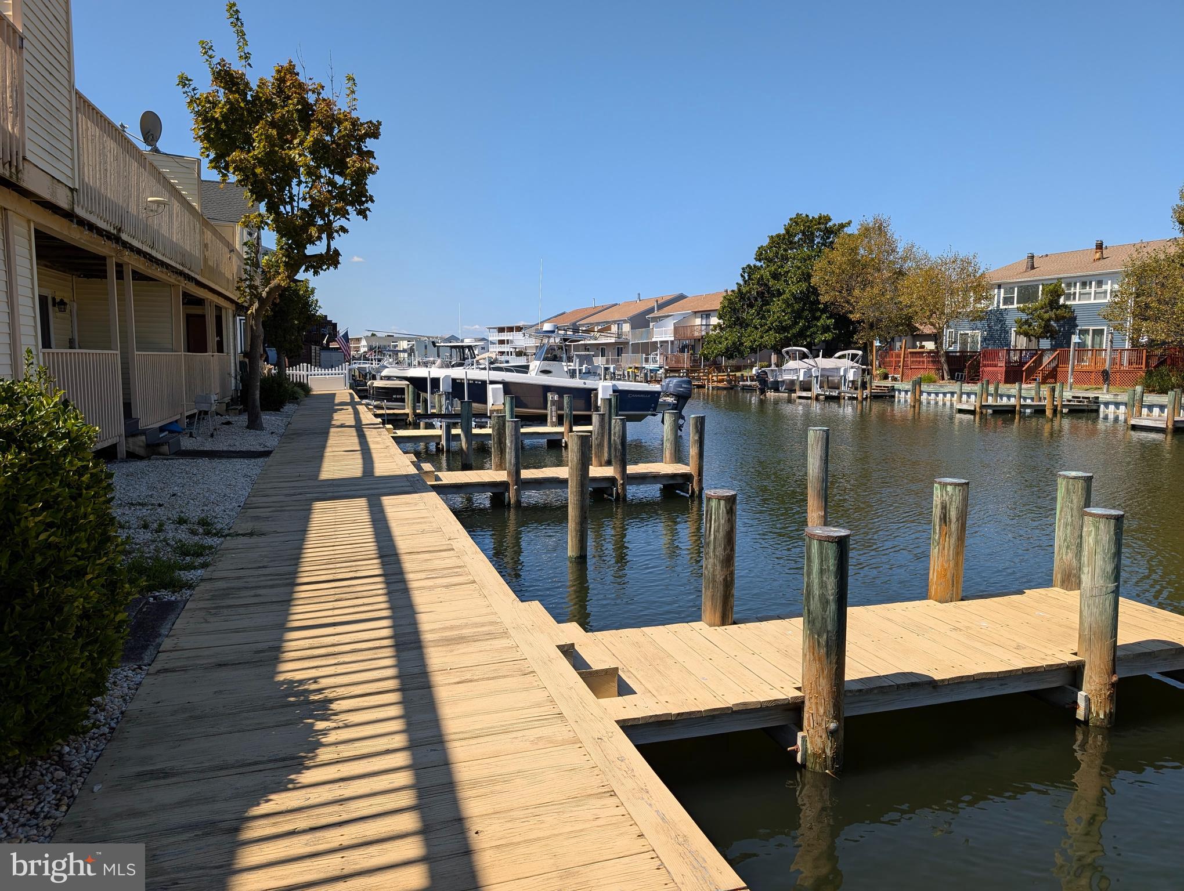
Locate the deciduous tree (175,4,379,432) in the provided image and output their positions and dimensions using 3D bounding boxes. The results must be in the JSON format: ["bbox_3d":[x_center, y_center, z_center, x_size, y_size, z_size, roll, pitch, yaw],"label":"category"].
[{"bbox_3d":[-6.330,-4.446,16.458,4.000,8.240,4.100,-2,7,-18],"label":"deciduous tree"}]

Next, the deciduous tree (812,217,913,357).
[{"bbox_3d":[16.915,-9.134,50.367,5.600,9.460,6.000,-2,7,-18],"label":"deciduous tree"}]

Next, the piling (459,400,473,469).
[{"bbox_3d":[-2.417,-0.196,15.788,0.232,1.299,0.232,-2,6,-17],"label":"piling"}]

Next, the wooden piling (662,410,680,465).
[{"bbox_3d":[1.444,0.068,14.984,0.260,1.400,0.260,-2,7,-18],"label":"wooden piling"}]

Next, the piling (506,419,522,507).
[{"bbox_3d":[-1.123,0.251,11.819,0.207,1.242,0.207,-2,6,-17],"label":"piling"}]

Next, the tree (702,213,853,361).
[{"bbox_3d":[14.489,-11.316,61.118,10.000,11.660,11.000,-2,7,-18],"label":"tree"}]

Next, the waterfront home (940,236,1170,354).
[{"bbox_3d":[29.916,-7.989,47.214,10.500,8.200,13.000,-2,7,-18],"label":"waterfront home"}]

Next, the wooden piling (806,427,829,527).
[{"bbox_3d":[2.413,0.401,8.728,0.200,1.179,0.200,-2,7,-18],"label":"wooden piling"}]

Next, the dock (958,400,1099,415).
[{"bbox_3d":[17.144,-1.479,32.251,5.800,0.400,1.250,-2,7,-18],"label":"dock"}]

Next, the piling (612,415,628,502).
[{"bbox_3d":[0.417,0.202,12.288,0.222,1.242,0.222,0,6,0],"label":"piling"}]

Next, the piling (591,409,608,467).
[{"bbox_3d":[0.109,0.074,12.022,0.200,1.110,0.200,-2,7,-18],"label":"piling"}]

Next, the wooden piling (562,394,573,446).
[{"bbox_3d":[-0.506,-0.523,17.564,0.200,1.088,0.200,-2,7,-18],"label":"wooden piling"}]

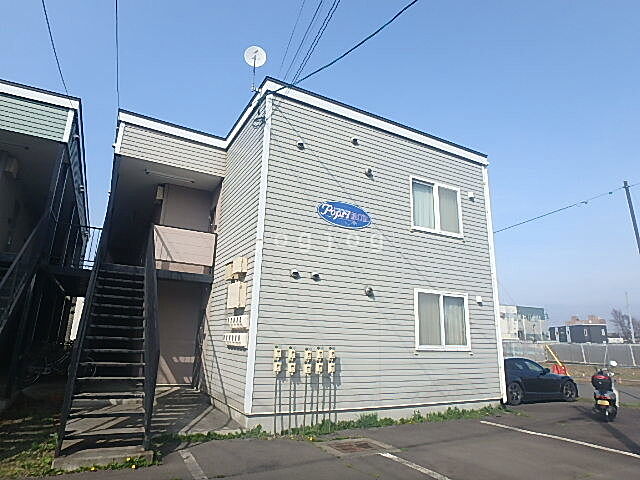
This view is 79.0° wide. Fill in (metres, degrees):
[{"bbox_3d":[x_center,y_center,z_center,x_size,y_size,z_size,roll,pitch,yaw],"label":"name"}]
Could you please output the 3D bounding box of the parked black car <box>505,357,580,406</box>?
[{"bbox_3d":[6.553,4.566,12.843,4.430,1.340,1.770,9,-16,-26],"label":"parked black car"}]

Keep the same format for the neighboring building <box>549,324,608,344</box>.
[{"bbox_3d":[53.760,20.758,79.971,6.500,5.925,7.600,9,-16,-27],"label":"neighboring building"}]

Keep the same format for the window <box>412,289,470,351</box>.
[{"bbox_3d":[2.913,1.897,9.121,1.710,1.380,0.100,9,-16,-27],"label":"window"}]

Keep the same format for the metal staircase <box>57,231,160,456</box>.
[{"bbox_3d":[-3.562,1.136,7.017,1.050,4.000,3.950,9,-16,-27],"label":"metal staircase"}]

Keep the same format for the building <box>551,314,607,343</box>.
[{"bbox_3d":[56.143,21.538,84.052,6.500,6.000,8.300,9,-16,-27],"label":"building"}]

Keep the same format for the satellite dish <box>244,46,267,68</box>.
[{"bbox_3d":[-1.353,-3.828,8.144,0.460,0.460,0.280,4,-14,-11],"label":"satellite dish"}]

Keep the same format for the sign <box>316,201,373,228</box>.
[{"bbox_3d":[0.547,-0.533,8.270,1.384,0.570,0.050,9,-16,-27],"label":"sign"}]

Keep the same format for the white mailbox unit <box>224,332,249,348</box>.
[{"bbox_3d":[-1.629,1.920,7.458,0.140,0.250,1.160,9,-16,-27],"label":"white mailbox unit"}]

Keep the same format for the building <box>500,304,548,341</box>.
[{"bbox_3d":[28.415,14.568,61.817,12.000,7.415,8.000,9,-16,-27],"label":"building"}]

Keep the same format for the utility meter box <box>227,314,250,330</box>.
[{"bbox_3d":[-1.582,1.609,7.517,0.135,0.250,0.930,9,-16,-27],"label":"utility meter box"}]

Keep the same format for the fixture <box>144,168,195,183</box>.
[{"bbox_3d":[-4.008,-1.706,10.437,1.260,0.100,0.100,9,-16,-27],"label":"fixture"}]

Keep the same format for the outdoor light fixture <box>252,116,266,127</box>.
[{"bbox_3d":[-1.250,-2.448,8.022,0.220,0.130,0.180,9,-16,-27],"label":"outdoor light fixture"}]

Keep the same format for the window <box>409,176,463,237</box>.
[{"bbox_3d":[2.919,-0.785,9.649,1.701,1.370,0.100,9,-16,-27],"label":"window"}]

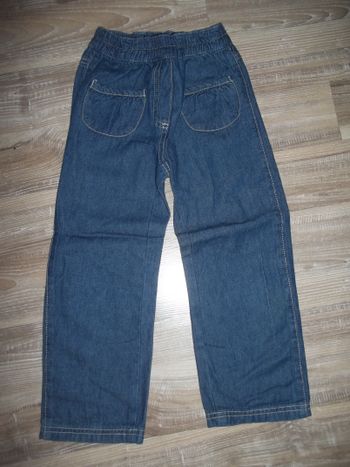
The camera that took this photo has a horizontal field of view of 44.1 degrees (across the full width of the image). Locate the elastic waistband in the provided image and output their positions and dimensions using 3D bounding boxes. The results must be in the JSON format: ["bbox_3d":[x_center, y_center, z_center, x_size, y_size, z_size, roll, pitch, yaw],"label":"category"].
[{"bbox_3d":[-0.026,-0.336,0.763,0.255,0.027,0.061,-1,81,0],"label":"elastic waistband"}]

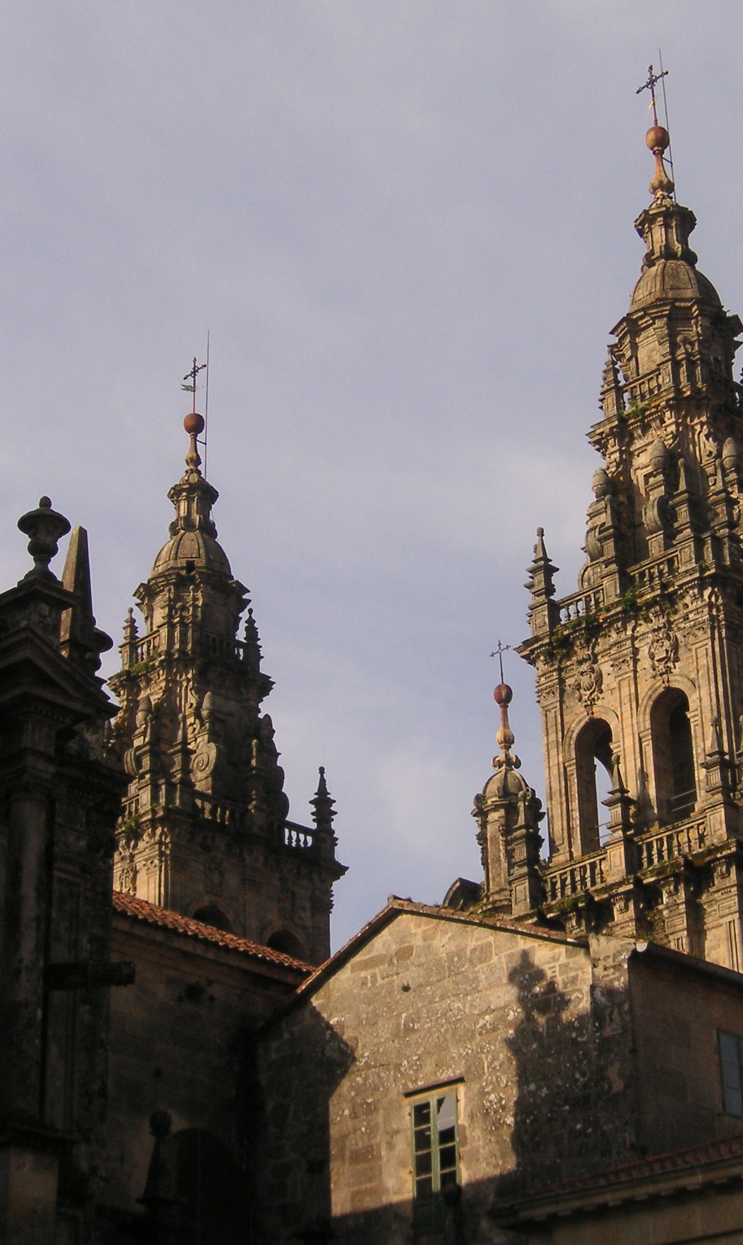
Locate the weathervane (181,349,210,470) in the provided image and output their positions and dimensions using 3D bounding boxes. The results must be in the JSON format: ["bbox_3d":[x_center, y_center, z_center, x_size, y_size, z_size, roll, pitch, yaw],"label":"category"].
[{"bbox_3d":[-8.359,-9.930,120.082,1.500,6.200,1.000,-22,-32,37],"label":"weathervane"}]

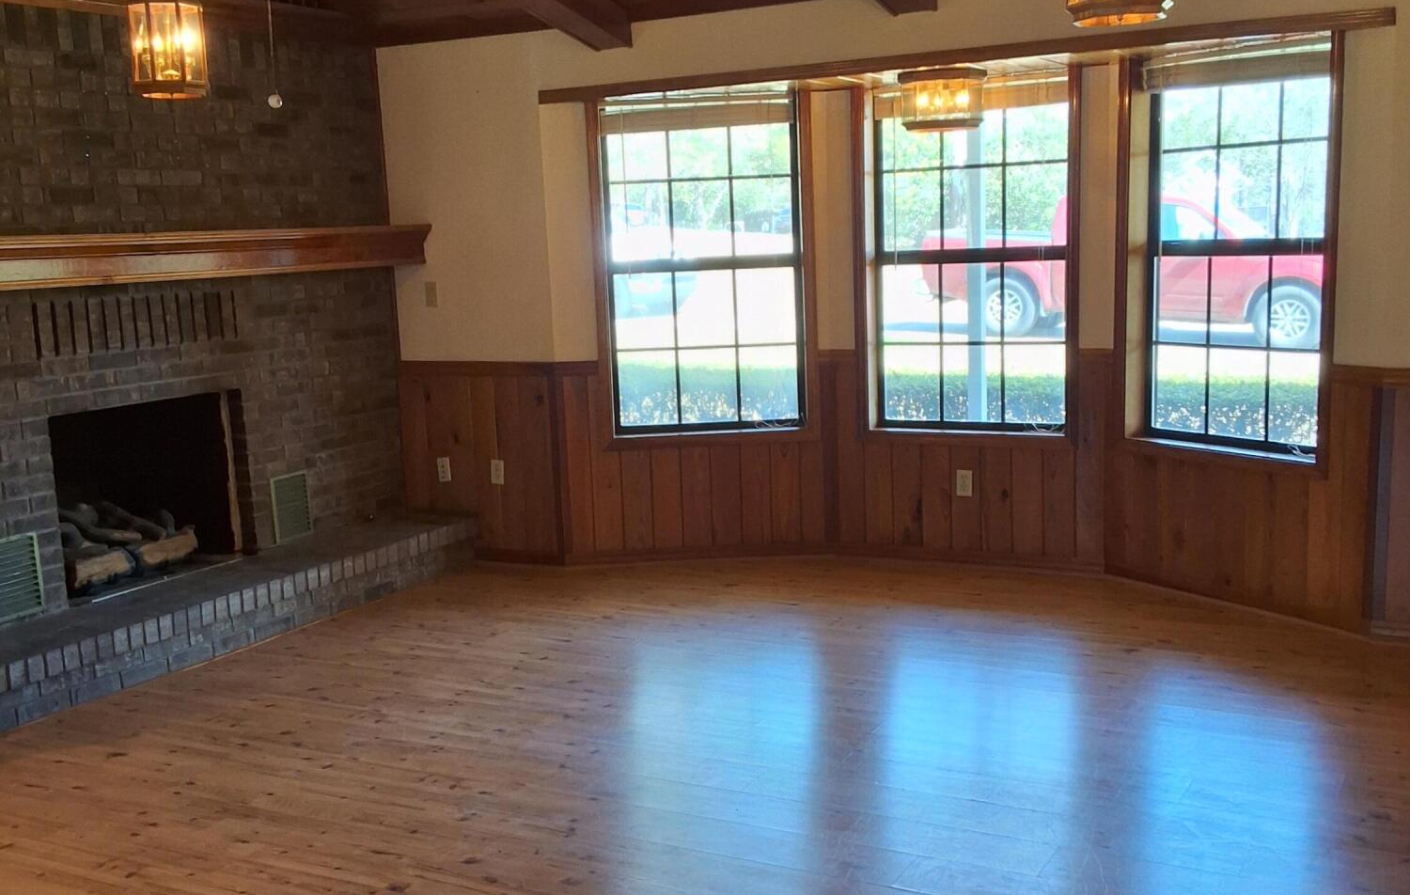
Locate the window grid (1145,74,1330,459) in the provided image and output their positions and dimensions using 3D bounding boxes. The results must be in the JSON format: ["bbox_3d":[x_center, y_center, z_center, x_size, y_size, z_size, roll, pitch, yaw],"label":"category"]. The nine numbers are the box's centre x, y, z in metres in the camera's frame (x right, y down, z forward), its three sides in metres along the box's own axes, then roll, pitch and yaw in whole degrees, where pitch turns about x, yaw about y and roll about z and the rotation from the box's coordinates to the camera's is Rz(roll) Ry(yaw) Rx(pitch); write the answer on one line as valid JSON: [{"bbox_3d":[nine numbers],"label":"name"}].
[{"bbox_3d":[2.004,-0.734,5.746,0.100,1.530,0.930,-7,10,-30],"label":"window grid"}]

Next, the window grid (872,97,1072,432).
[{"bbox_3d":[1.135,-0.806,6.558,0.900,1.480,0.080,2,9,27],"label":"window grid"}]

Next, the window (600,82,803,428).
[{"bbox_3d":[-0.001,-0.818,6.821,0.920,1.530,0.100,-2,8,-1],"label":"window"}]

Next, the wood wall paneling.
[{"bbox_3d":[0.609,0.075,6.511,4.290,0.930,0.680,2,9,28],"label":"wood wall paneling"}]

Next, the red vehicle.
[{"bbox_3d":[5.680,-2.280,19.460,5.450,1.800,1.850,2,9,28],"label":"red vehicle"}]

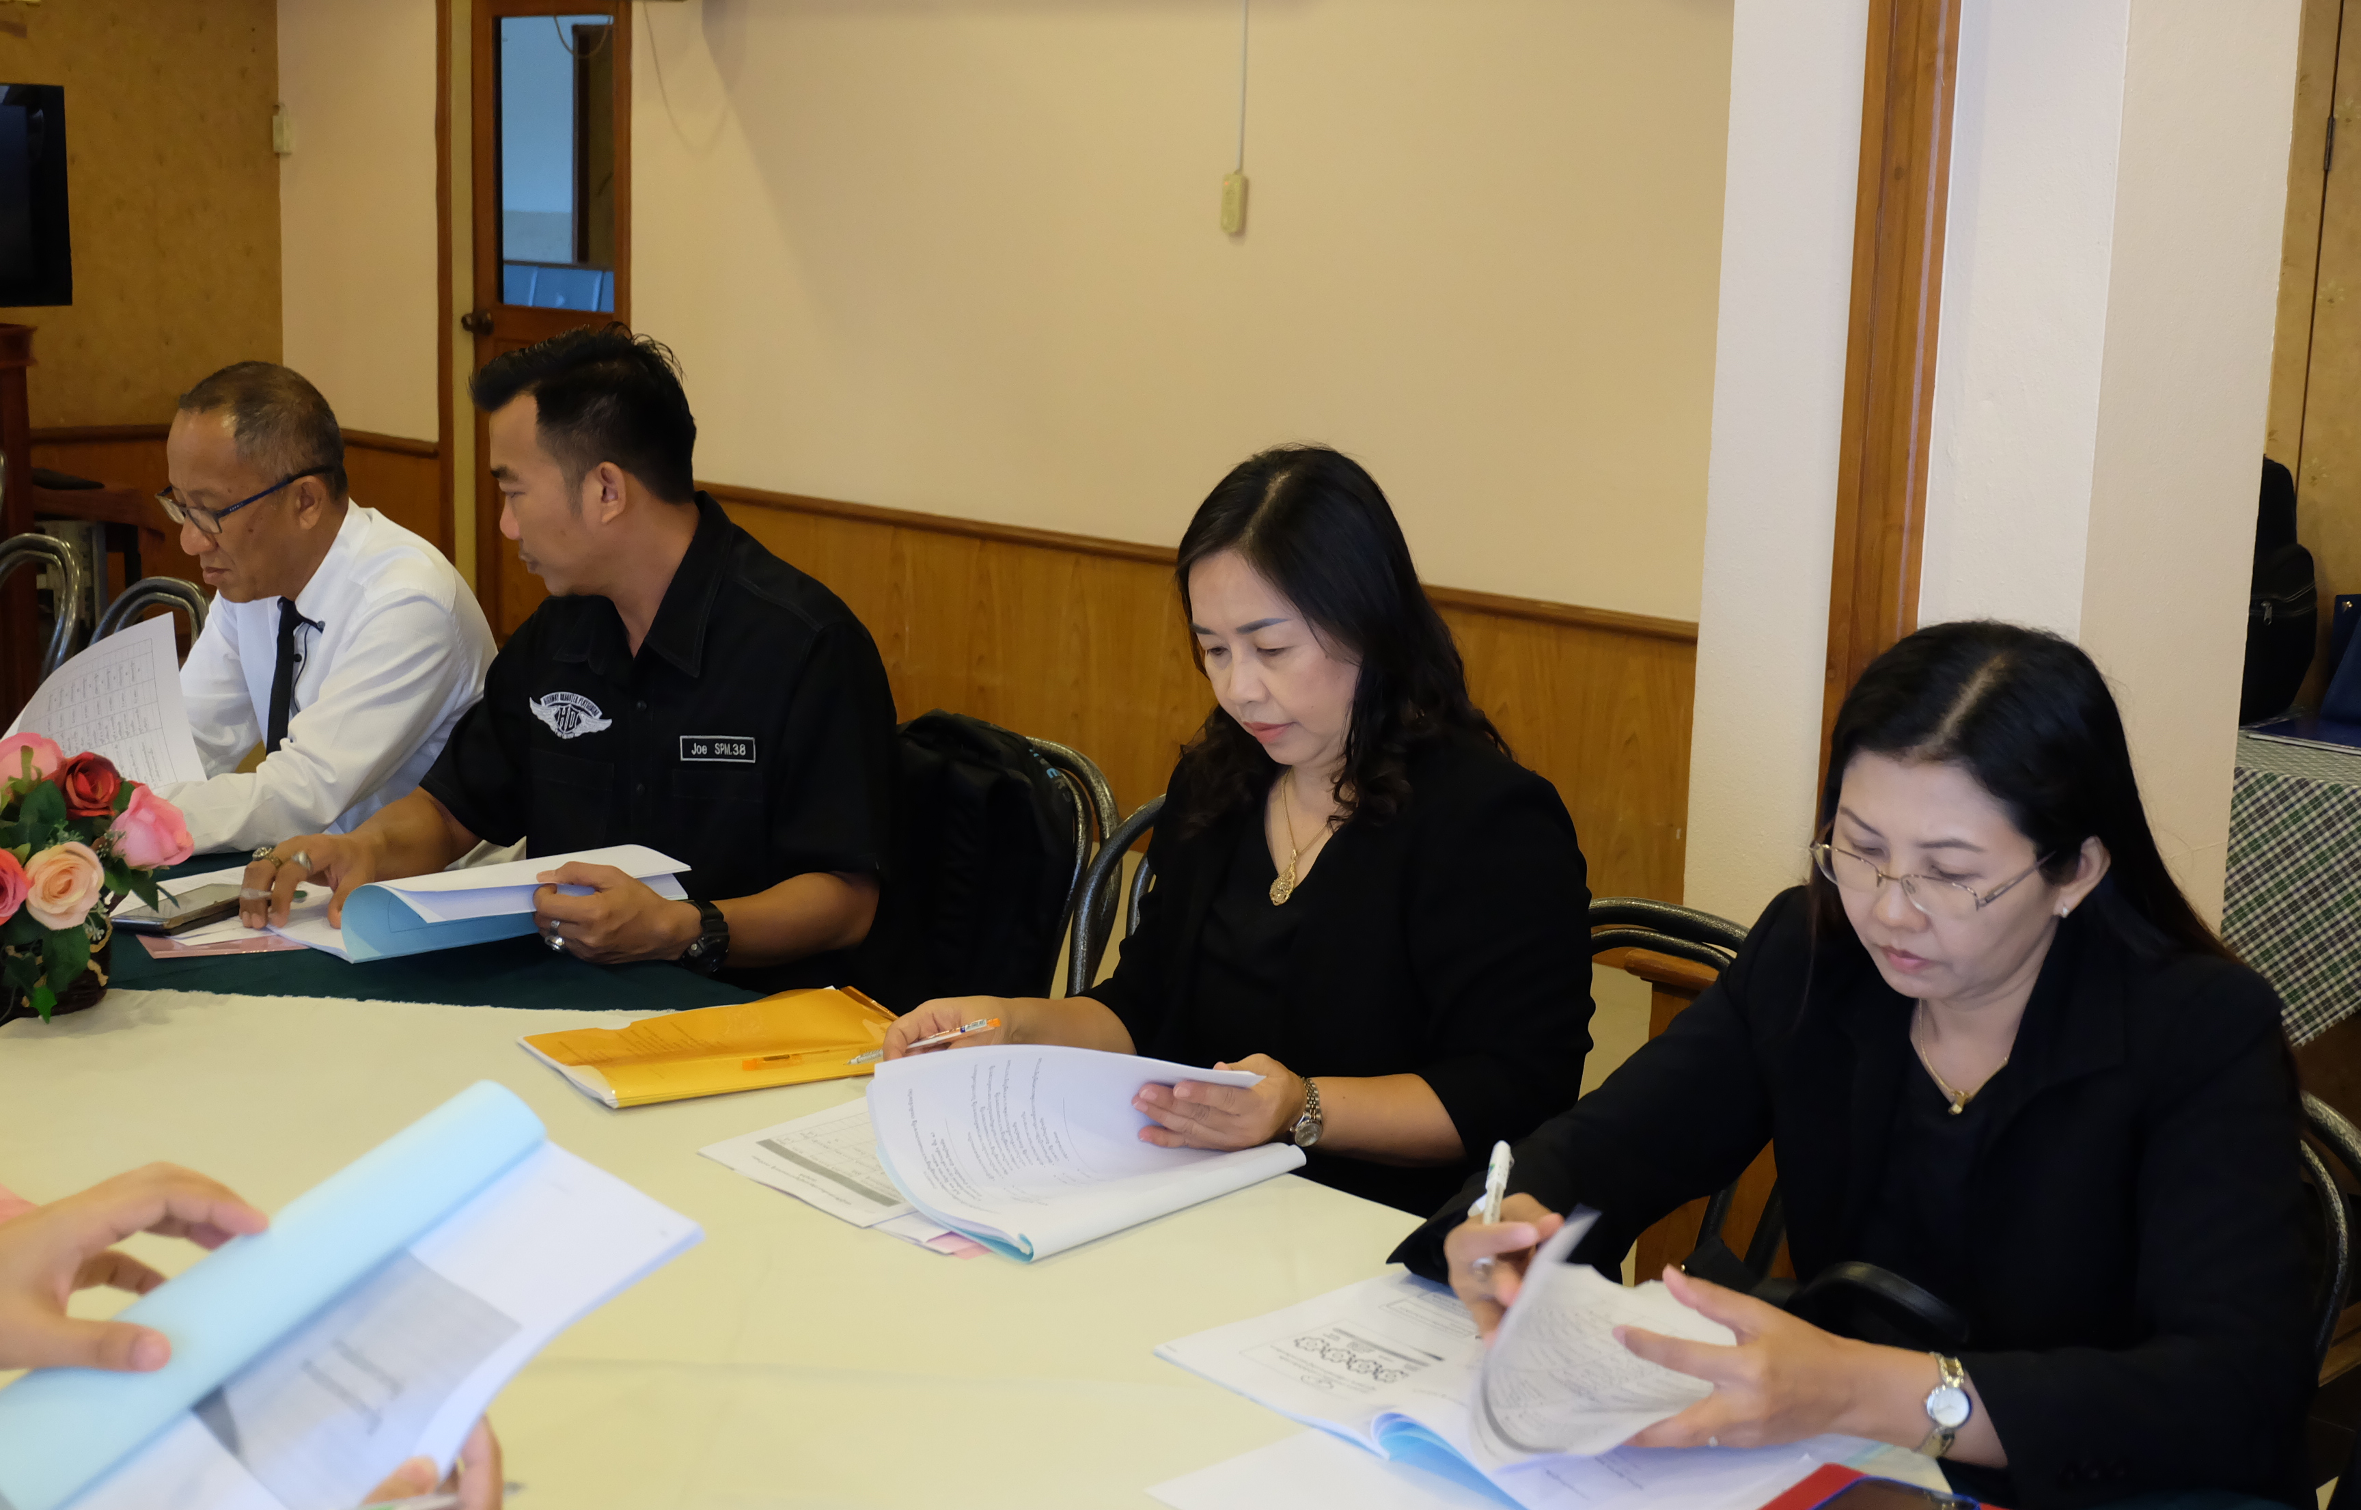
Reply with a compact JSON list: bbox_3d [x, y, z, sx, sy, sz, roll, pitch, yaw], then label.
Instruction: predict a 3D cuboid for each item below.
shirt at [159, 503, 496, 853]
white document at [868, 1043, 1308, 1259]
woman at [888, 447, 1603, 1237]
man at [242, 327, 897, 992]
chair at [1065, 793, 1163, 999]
[{"bbox_3d":[-0.890,0.000,3.100,0.490,0.530,0.460,10,12,43],"label":"shirt"},{"bbox_3d":[-0.066,0.249,2.018,0.200,0.110,0.300,8,11,37],"label":"white document"},{"bbox_3d":[0.064,0.386,2.203,0.540,1.220,0.640,9,11,39],"label":"woman"},{"bbox_3d":[-0.495,0.242,2.761,0.580,1.280,0.660,9,11,39],"label":"man"},{"bbox_3d":[-0.086,0.540,2.355,0.460,0.910,0.520,10,12,41],"label":"chair"}]

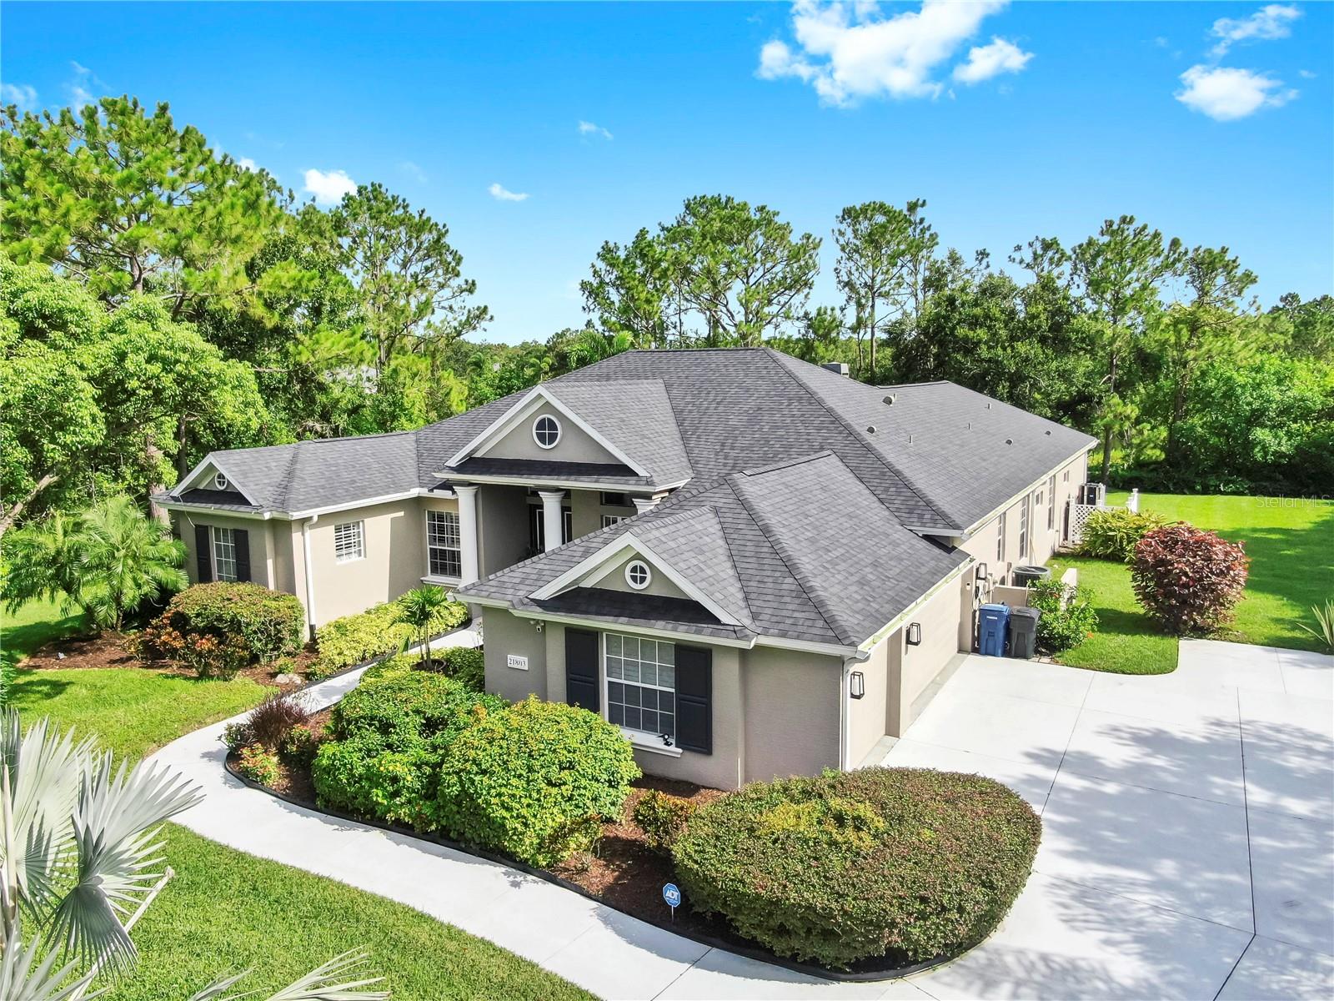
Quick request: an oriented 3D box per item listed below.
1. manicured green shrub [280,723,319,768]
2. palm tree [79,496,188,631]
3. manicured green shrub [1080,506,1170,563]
[{"bbox_3d":[-6.139,4.117,15.442,0.600,0.632,0.600,4,9,30],"label":"manicured green shrub"},{"bbox_3d":[-13.850,1.633,23.562,2.800,3.400,2.800,-6,10,-31],"label":"palm tree"},{"bbox_3d":[15.050,1.131,30.550,2.612,1.651,2.386,4,9,30],"label":"manicured green shrub"}]

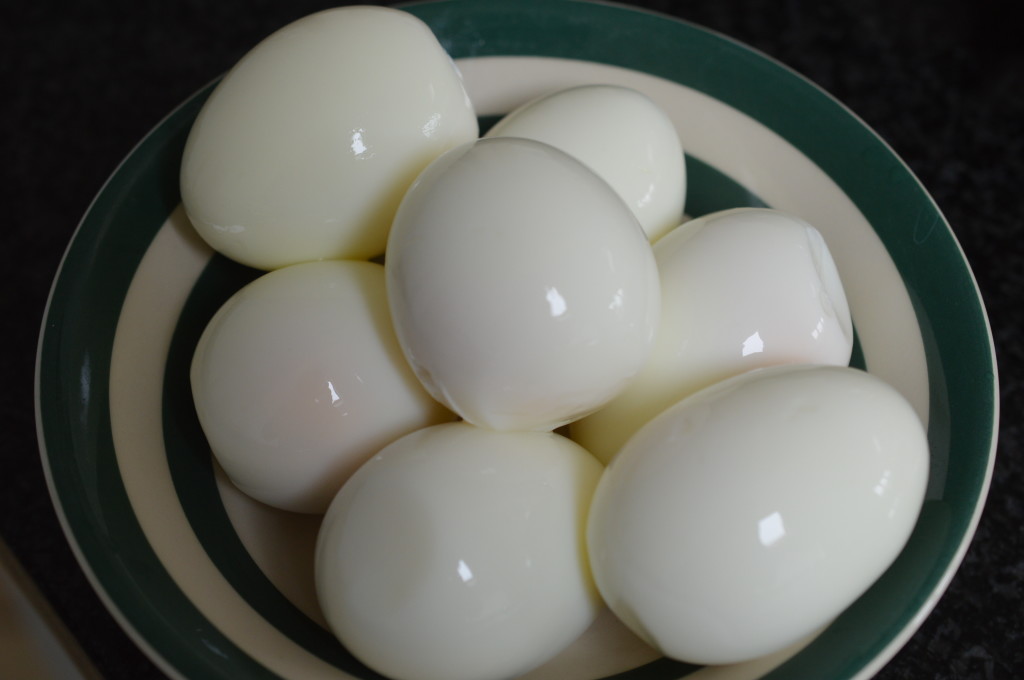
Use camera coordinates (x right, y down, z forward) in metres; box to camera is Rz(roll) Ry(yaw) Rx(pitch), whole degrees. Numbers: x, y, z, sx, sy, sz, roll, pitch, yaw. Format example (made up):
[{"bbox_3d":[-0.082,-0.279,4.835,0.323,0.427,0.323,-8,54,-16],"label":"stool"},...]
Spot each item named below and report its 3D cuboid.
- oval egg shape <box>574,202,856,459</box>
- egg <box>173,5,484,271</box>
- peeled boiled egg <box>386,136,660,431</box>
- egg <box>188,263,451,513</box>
[{"bbox_3d":[0.035,0.002,0.304,0.059,0.044,0.044,-43,66,-7],"label":"oval egg shape"},{"bbox_3d":[-0.033,-0.036,0.311,0.058,0.043,0.043,-34,61,0],"label":"egg"},{"bbox_3d":[0.001,-0.009,0.271,0.043,0.043,0.056,-9,36,-7],"label":"peeled boiled egg"},{"bbox_3d":[-0.031,0.008,0.302,0.045,0.058,0.045,39,109,22],"label":"egg"}]

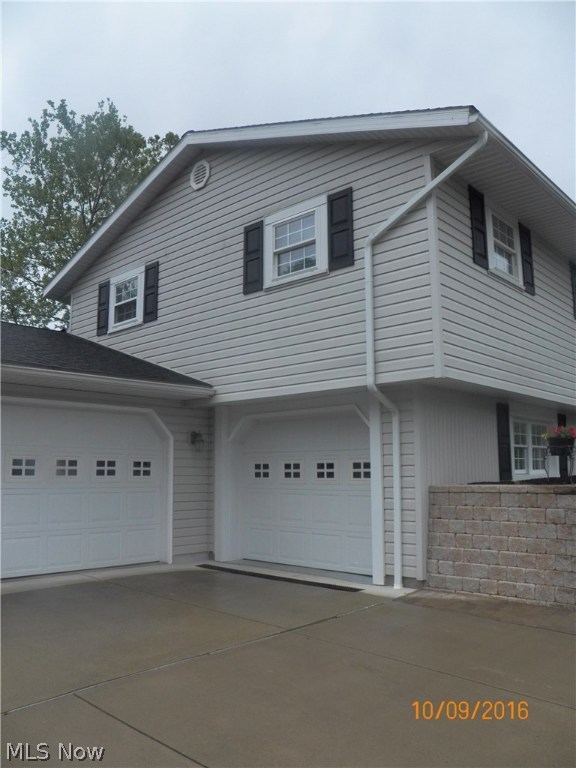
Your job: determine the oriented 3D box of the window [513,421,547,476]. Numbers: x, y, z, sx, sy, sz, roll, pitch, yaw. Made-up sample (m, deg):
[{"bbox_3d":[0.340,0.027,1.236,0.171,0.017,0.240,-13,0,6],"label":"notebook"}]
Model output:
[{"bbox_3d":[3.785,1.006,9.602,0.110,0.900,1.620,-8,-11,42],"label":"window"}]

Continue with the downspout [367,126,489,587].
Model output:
[{"bbox_3d":[1.639,-0.148,6.726,1.590,4.780,0.540,-8,-11,42],"label":"downspout"}]

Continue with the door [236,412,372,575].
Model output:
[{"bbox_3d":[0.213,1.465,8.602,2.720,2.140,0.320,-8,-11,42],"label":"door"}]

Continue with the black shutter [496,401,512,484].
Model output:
[{"bbox_3d":[3.069,0.831,8.796,0.050,1.110,0.360,-8,-11,42],"label":"black shutter"}]

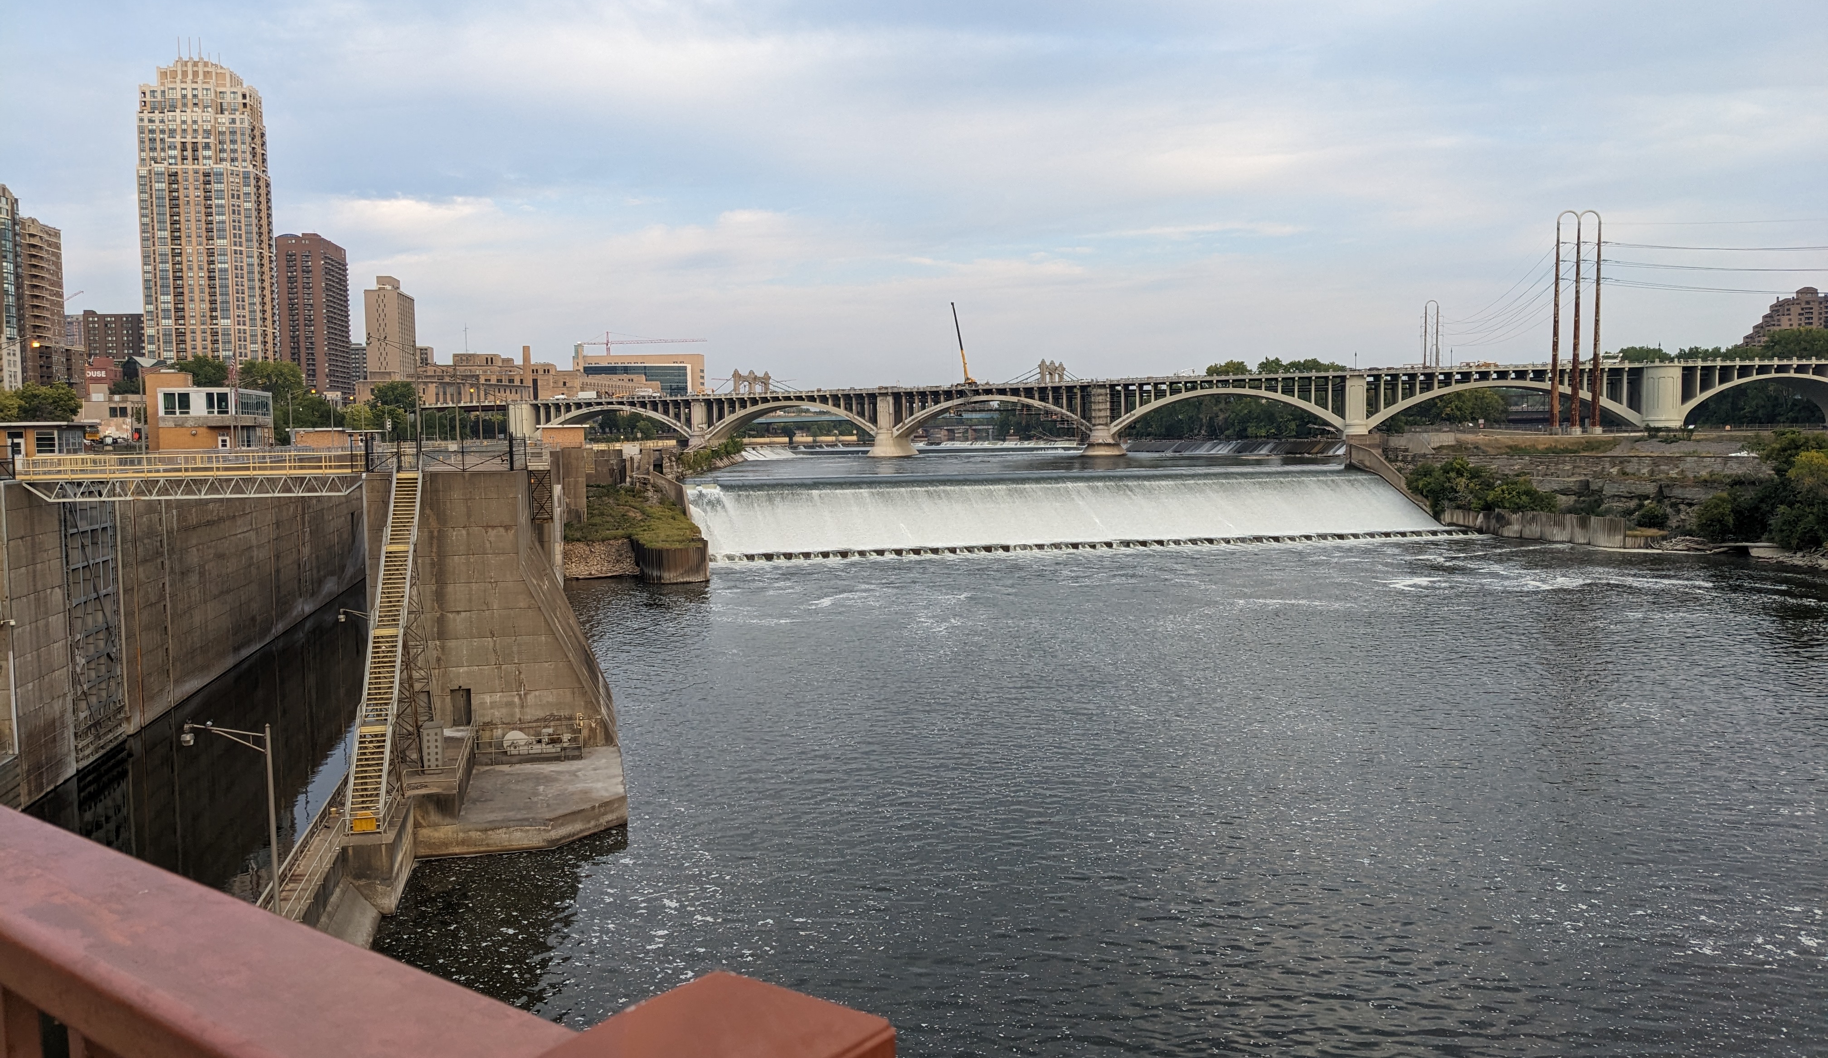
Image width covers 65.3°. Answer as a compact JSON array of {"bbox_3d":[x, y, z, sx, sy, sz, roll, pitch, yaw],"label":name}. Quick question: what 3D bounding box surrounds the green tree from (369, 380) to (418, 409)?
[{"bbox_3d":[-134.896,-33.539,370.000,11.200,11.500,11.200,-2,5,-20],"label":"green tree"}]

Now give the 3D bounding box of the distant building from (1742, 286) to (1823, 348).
[{"bbox_3d":[486.301,-101.034,785.000,72.000,63.000,45.000,2,5,31],"label":"distant building"}]

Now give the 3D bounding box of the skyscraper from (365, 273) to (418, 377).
[{"bbox_3d":[-297.786,-103.047,804.408,19.000,78.000,50.000,-2,5,-11],"label":"skyscraper"}]

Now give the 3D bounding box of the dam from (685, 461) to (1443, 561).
[{"bbox_3d":[27.480,-3.400,246.440,130.900,10.800,27.000,-2,4,-16],"label":"dam"}]

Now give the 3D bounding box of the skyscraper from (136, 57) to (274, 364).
[{"bbox_3d":[-271.090,-110.230,550.250,40.000,141.700,26.000,-1,4,-11],"label":"skyscraper"}]

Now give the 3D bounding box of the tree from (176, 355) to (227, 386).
[{"bbox_3d":[-130.670,-24.070,260.850,10.300,15.200,10.300,-3,4,-26],"label":"tree"}]

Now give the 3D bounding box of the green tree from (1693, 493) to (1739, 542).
[{"bbox_3d":[116.979,-1.562,208.000,5.800,7.200,5.600,2,5,29],"label":"green tree"}]

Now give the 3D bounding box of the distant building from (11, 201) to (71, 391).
[{"bbox_3d":[-240.900,-53.280,380.270,18.000,59.700,32.000,-2,4,-12],"label":"distant building"}]

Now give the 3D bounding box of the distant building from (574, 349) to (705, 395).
[{"bbox_3d":[-186.060,-100.038,965.000,86.000,45.000,50.000,-1,5,0],"label":"distant building"}]

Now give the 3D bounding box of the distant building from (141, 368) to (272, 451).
[{"bbox_3d":[-96.377,-16.048,195.171,10.800,10.000,20.000,-2,5,-12],"label":"distant building"}]

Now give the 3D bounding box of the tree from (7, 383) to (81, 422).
[{"bbox_3d":[-107.610,-13.820,177.380,7.700,8.700,7.700,-3,5,-31],"label":"tree"}]

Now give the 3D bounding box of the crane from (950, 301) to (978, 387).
[{"bbox_3d":[13.742,-50.453,392.000,8.000,24.000,3.500,2,5,27],"label":"crane"}]

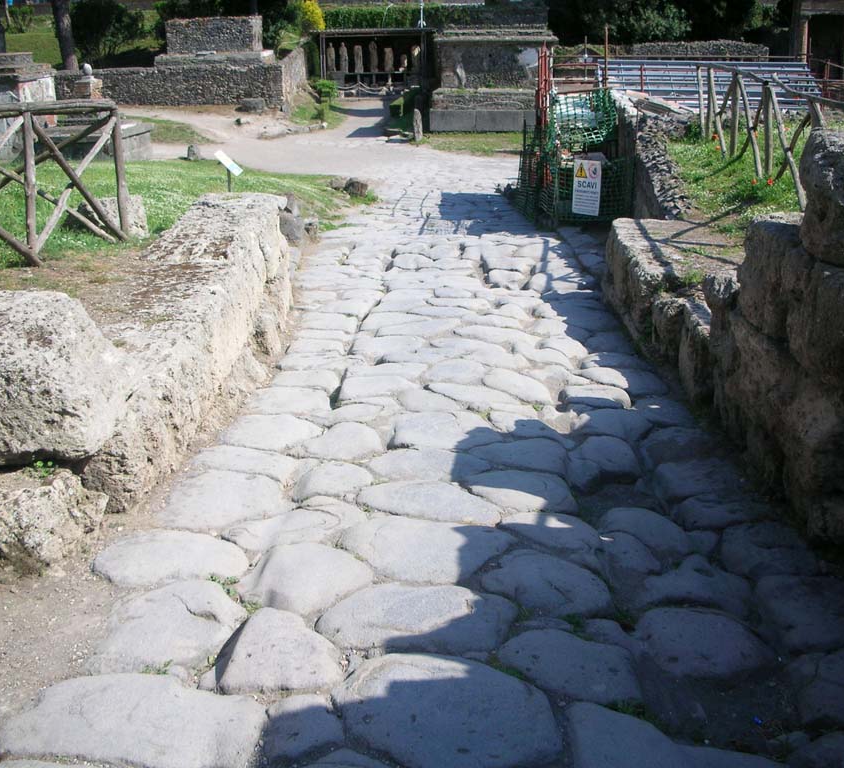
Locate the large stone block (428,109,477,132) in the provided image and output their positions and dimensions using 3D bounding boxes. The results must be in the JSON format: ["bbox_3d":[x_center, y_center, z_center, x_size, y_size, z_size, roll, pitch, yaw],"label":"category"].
[{"bbox_3d":[1.018,-8.729,34.276,1.511,0.699,0.800,0,18,0],"label":"large stone block"}]

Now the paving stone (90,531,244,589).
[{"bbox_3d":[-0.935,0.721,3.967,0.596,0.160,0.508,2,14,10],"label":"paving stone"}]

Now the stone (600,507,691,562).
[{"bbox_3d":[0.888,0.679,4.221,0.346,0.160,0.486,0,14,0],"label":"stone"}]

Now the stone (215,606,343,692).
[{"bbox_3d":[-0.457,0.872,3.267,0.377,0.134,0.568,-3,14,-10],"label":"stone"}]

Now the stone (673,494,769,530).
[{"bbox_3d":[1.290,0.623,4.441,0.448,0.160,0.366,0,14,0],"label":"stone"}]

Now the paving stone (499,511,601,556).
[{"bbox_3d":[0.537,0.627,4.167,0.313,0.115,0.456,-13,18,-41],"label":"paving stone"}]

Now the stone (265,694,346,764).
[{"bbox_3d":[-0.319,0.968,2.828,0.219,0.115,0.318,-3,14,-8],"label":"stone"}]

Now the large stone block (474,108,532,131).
[{"bbox_3d":[2.619,-8.729,34.276,1.691,0.699,0.800,0,18,0],"label":"large stone block"}]

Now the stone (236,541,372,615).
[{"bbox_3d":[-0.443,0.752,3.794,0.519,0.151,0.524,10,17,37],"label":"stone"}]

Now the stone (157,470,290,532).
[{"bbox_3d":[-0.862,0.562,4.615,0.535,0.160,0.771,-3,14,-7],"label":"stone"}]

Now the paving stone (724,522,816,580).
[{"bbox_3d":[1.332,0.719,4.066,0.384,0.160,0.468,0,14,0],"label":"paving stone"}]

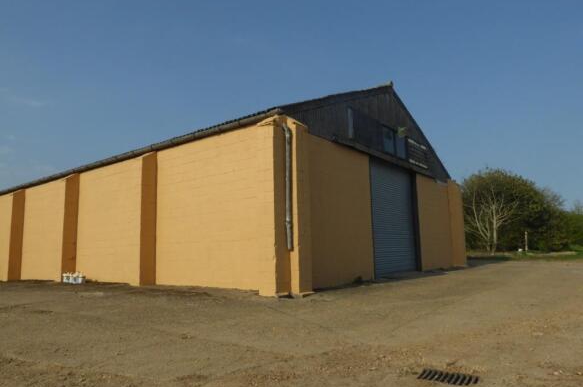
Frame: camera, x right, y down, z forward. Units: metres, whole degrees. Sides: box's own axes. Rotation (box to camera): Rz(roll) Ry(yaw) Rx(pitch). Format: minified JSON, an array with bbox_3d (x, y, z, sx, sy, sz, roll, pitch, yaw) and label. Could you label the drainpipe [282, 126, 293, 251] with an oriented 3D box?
[{"bbox_3d":[-0.067,-0.133,8.311,0.146,2.635,0.183,-8,-10,37],"label":"drainpipe"}]

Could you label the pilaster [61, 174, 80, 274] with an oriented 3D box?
[{"bbox_3d":[-7.596,1.124,13.769,0.439,3.651,0.476,-8,-10,37],"label":"pilaster"}]

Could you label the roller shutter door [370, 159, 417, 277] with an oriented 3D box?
[{"bbox_3d":[3.528,0.951,13.822,0.119,3.596,3.843,-8,-10,37],"label":"roller shutter door"}]

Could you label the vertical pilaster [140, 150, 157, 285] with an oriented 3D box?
[{"bbox_3d":[-4.025,0.644,11.090,0.444,3.660,0.476,-8,-10,37],"label":"vertical pilaster"}]

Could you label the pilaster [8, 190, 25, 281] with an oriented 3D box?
[{"bbox_3d":[-11.248,1.651,16.505,0.439,3.715,0.476,-8,-10,37],"label":"pilaster"}]

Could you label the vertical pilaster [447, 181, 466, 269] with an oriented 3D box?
[{"bbox_3d":[7.663,1.333,18.551,0.604,3.962,0.476,-8,-10,37],"label":"vertical pilaster"}]

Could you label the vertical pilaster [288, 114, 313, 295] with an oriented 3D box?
[{"bbox_3d":[0.053,0.235,8.651,0.549,3.697,0.476,-8,-10,37],"label":"vertical pilaster"}]

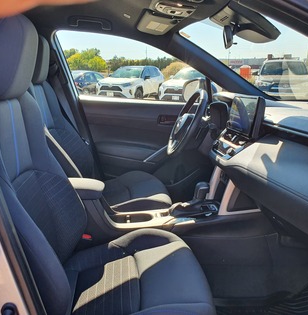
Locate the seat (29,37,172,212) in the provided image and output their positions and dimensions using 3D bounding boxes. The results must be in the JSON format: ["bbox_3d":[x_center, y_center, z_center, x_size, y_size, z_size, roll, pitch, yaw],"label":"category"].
[{"bbox_3d":[-0.280,-0.071,1.552,0.770,1.000,0.530,-2,15,-6],"label":"seat"}]

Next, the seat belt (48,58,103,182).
[{"bbox_3d":[-0.424,-0.192,1.796,0.100,0.740,0.110,-19,16,-1],"label":"seat belt"}]

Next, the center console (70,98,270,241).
[{"bbox_3d":[0.006,0.057,1.242,0.830,0.590,0.270,-2,15,-6],"label":"center console"}]

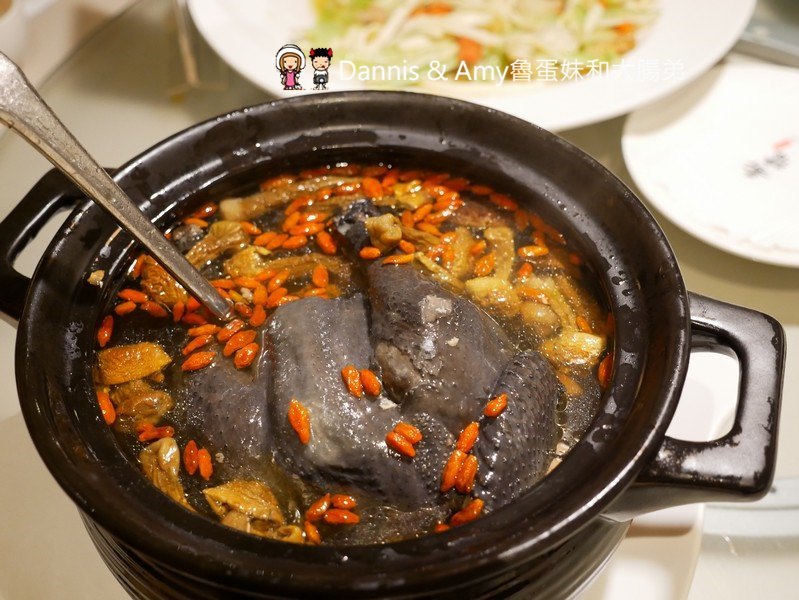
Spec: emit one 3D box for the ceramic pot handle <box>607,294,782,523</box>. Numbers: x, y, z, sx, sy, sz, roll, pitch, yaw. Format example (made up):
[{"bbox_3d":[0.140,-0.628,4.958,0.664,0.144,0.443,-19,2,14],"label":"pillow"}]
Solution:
[{"bbox_3d":[0.104,0.033,0.334,0.050,0.019,0.087,13,49,14],"label":"ceramic pot handle"}]

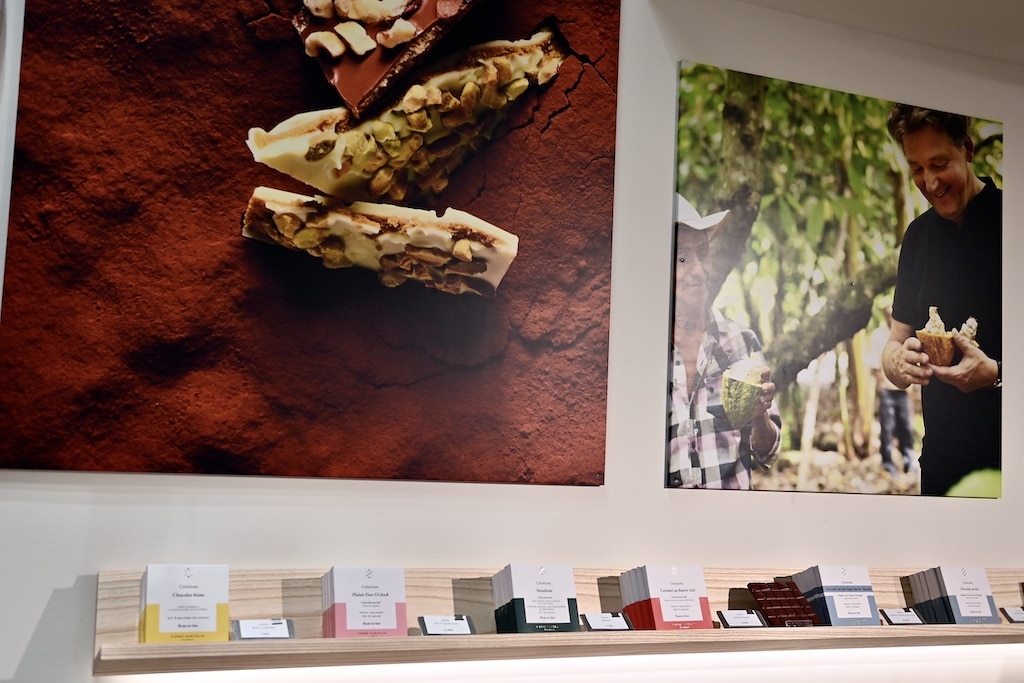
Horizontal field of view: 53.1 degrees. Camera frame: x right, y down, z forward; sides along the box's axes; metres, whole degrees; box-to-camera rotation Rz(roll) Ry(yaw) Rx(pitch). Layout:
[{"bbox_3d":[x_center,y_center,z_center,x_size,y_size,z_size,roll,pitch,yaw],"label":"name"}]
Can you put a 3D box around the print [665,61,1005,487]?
[{"bbox_3d":[0.634,-0.096,1.938,0.742,0.759,0.020,4,-6,-20],"label":"print"}]

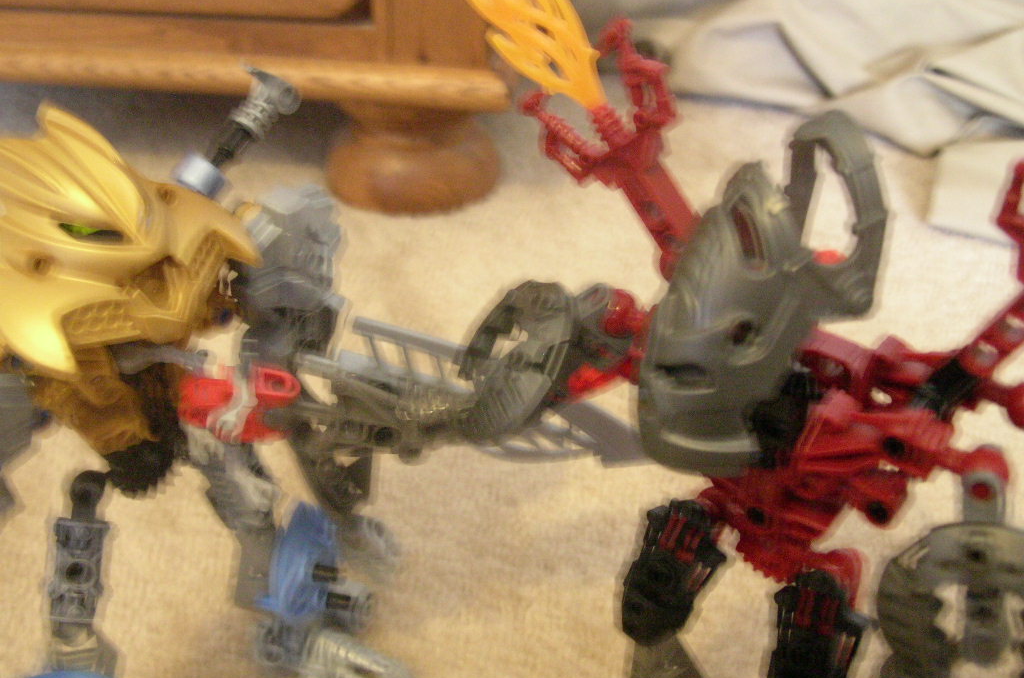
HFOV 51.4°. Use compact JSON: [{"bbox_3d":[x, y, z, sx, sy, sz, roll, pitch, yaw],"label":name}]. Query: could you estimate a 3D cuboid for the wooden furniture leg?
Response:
[{"bbox_3d":[-0.064,-0.129,0.700,0.112,0.075,0.112,0,25,0],"label":"wooden furniture leg"}]

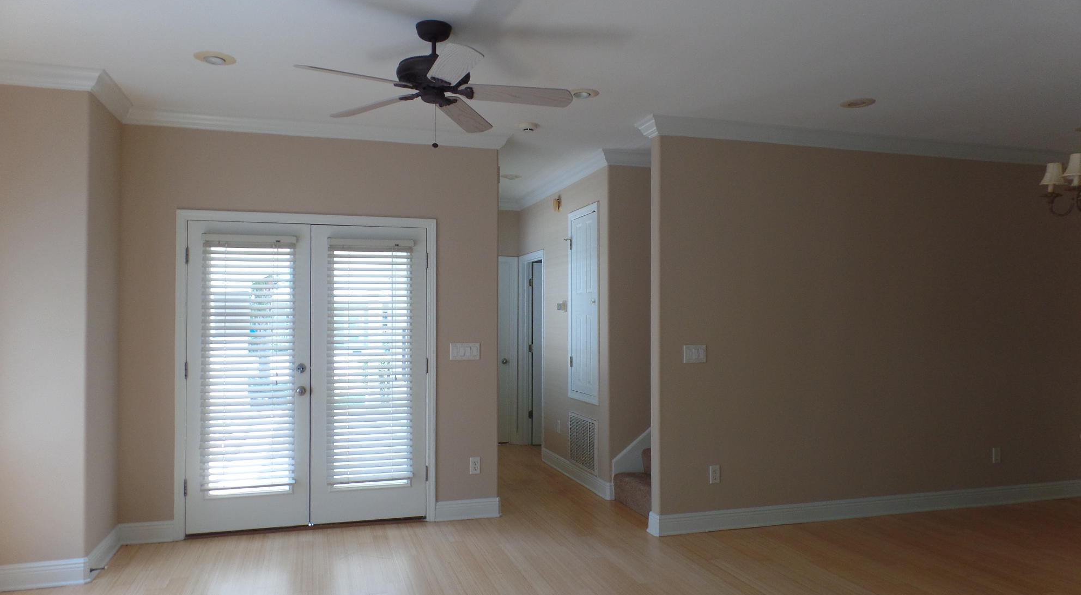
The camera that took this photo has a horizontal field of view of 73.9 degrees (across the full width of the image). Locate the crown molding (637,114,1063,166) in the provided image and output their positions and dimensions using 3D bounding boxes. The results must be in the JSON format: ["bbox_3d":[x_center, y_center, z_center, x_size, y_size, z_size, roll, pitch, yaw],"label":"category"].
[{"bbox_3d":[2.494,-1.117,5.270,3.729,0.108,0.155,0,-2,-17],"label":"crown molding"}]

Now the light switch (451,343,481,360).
[{"bbox_3d":[-0.544,0.389,5.170,0.212,0.116,0.017,0,-2,-17],"label":"light switch"}]

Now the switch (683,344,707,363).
[{"bbox_3d":[1.036,0.380,4.824,0.165,0.115,0.017,0,-2,-17],"label":"switch"}]

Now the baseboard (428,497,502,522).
[{"bbox_3d":[-0.527,1.514,5.138,0.498,0.134,0.030,0,-2,-17],"label":"baseboard"}]

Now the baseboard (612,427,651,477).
[{"bbox_3d":[0.728,1.234,5.720,0.337,0.395,0.030,0,-2,-17],"label":"baseboard"}]

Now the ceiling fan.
[{"bbox_3d":[-0.478,-1.043,3.243,1.260,0.361,1.260,0,-2,-17],"label":"ceiling fan"}]

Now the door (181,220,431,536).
[{"bbox_3d":[-1.552,0.516,4.863,1.568,2.042,0.095,0,-2,-17],"label":"door"}]

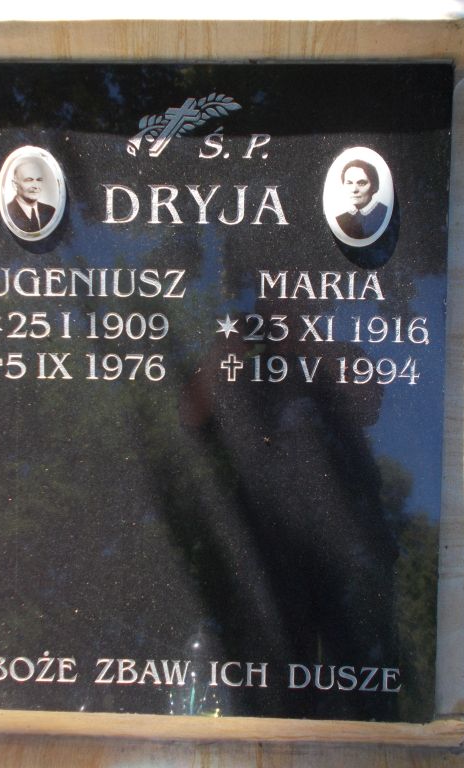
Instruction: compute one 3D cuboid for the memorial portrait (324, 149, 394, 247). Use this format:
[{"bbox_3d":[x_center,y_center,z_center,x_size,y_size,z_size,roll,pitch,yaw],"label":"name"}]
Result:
[{"bbox_3d":[0.152,-0.222,0.912,0.082,0.116,0.012,1,3,2],"label":"memorial portrait"}]

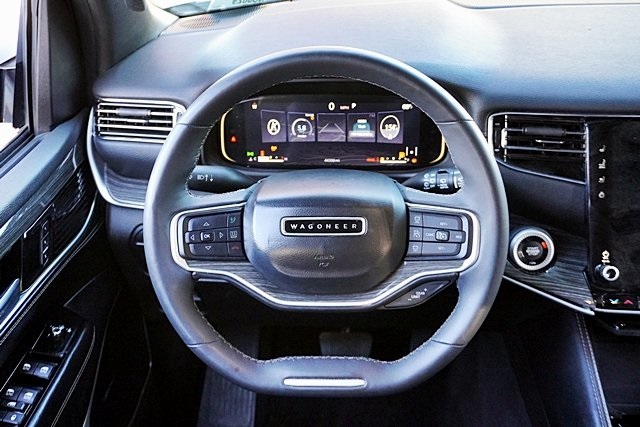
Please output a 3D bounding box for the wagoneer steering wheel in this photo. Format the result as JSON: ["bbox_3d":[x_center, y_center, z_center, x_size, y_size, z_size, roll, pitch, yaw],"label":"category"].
[{"bbox_3d":[0.007,0.009,0.765,0.388,0.375,0.100,1,0,2],"label":"wagoneer steering wheel"}]

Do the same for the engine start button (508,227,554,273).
[{"bbox_3d":[0.276,0.047,0.905,0.057,0.057,0.024,3,-2,6],"label":"engine start button"}]

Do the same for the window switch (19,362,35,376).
[{"bbox_3d":[-0.372,0.198,0.880,0.017,0.010,0.020,1,27,2],"label":"window switch"}]

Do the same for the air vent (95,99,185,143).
[{"bbox_3d":[-0.243,-0.126,0.940,0.122,0.056,0.035,2,10,6],"label":"air vent"}]

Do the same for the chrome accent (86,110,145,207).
[{"bbox_3d":[-0.276,-0.071,0.935,0.074,0.130,0.035,3,8,8],"label":"chrome accent"}]

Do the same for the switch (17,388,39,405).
[{"bbox_3d":[-0.352,0.220,0.835,0.019,0.011,0.022,1,27,2],"label":"switch"}]

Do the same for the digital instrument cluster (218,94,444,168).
[{"bbox_3d":[0.016,-0.115,0.975,0.316,0.103,0.028,1,6,2],"label":"digital instrument cluster"}]

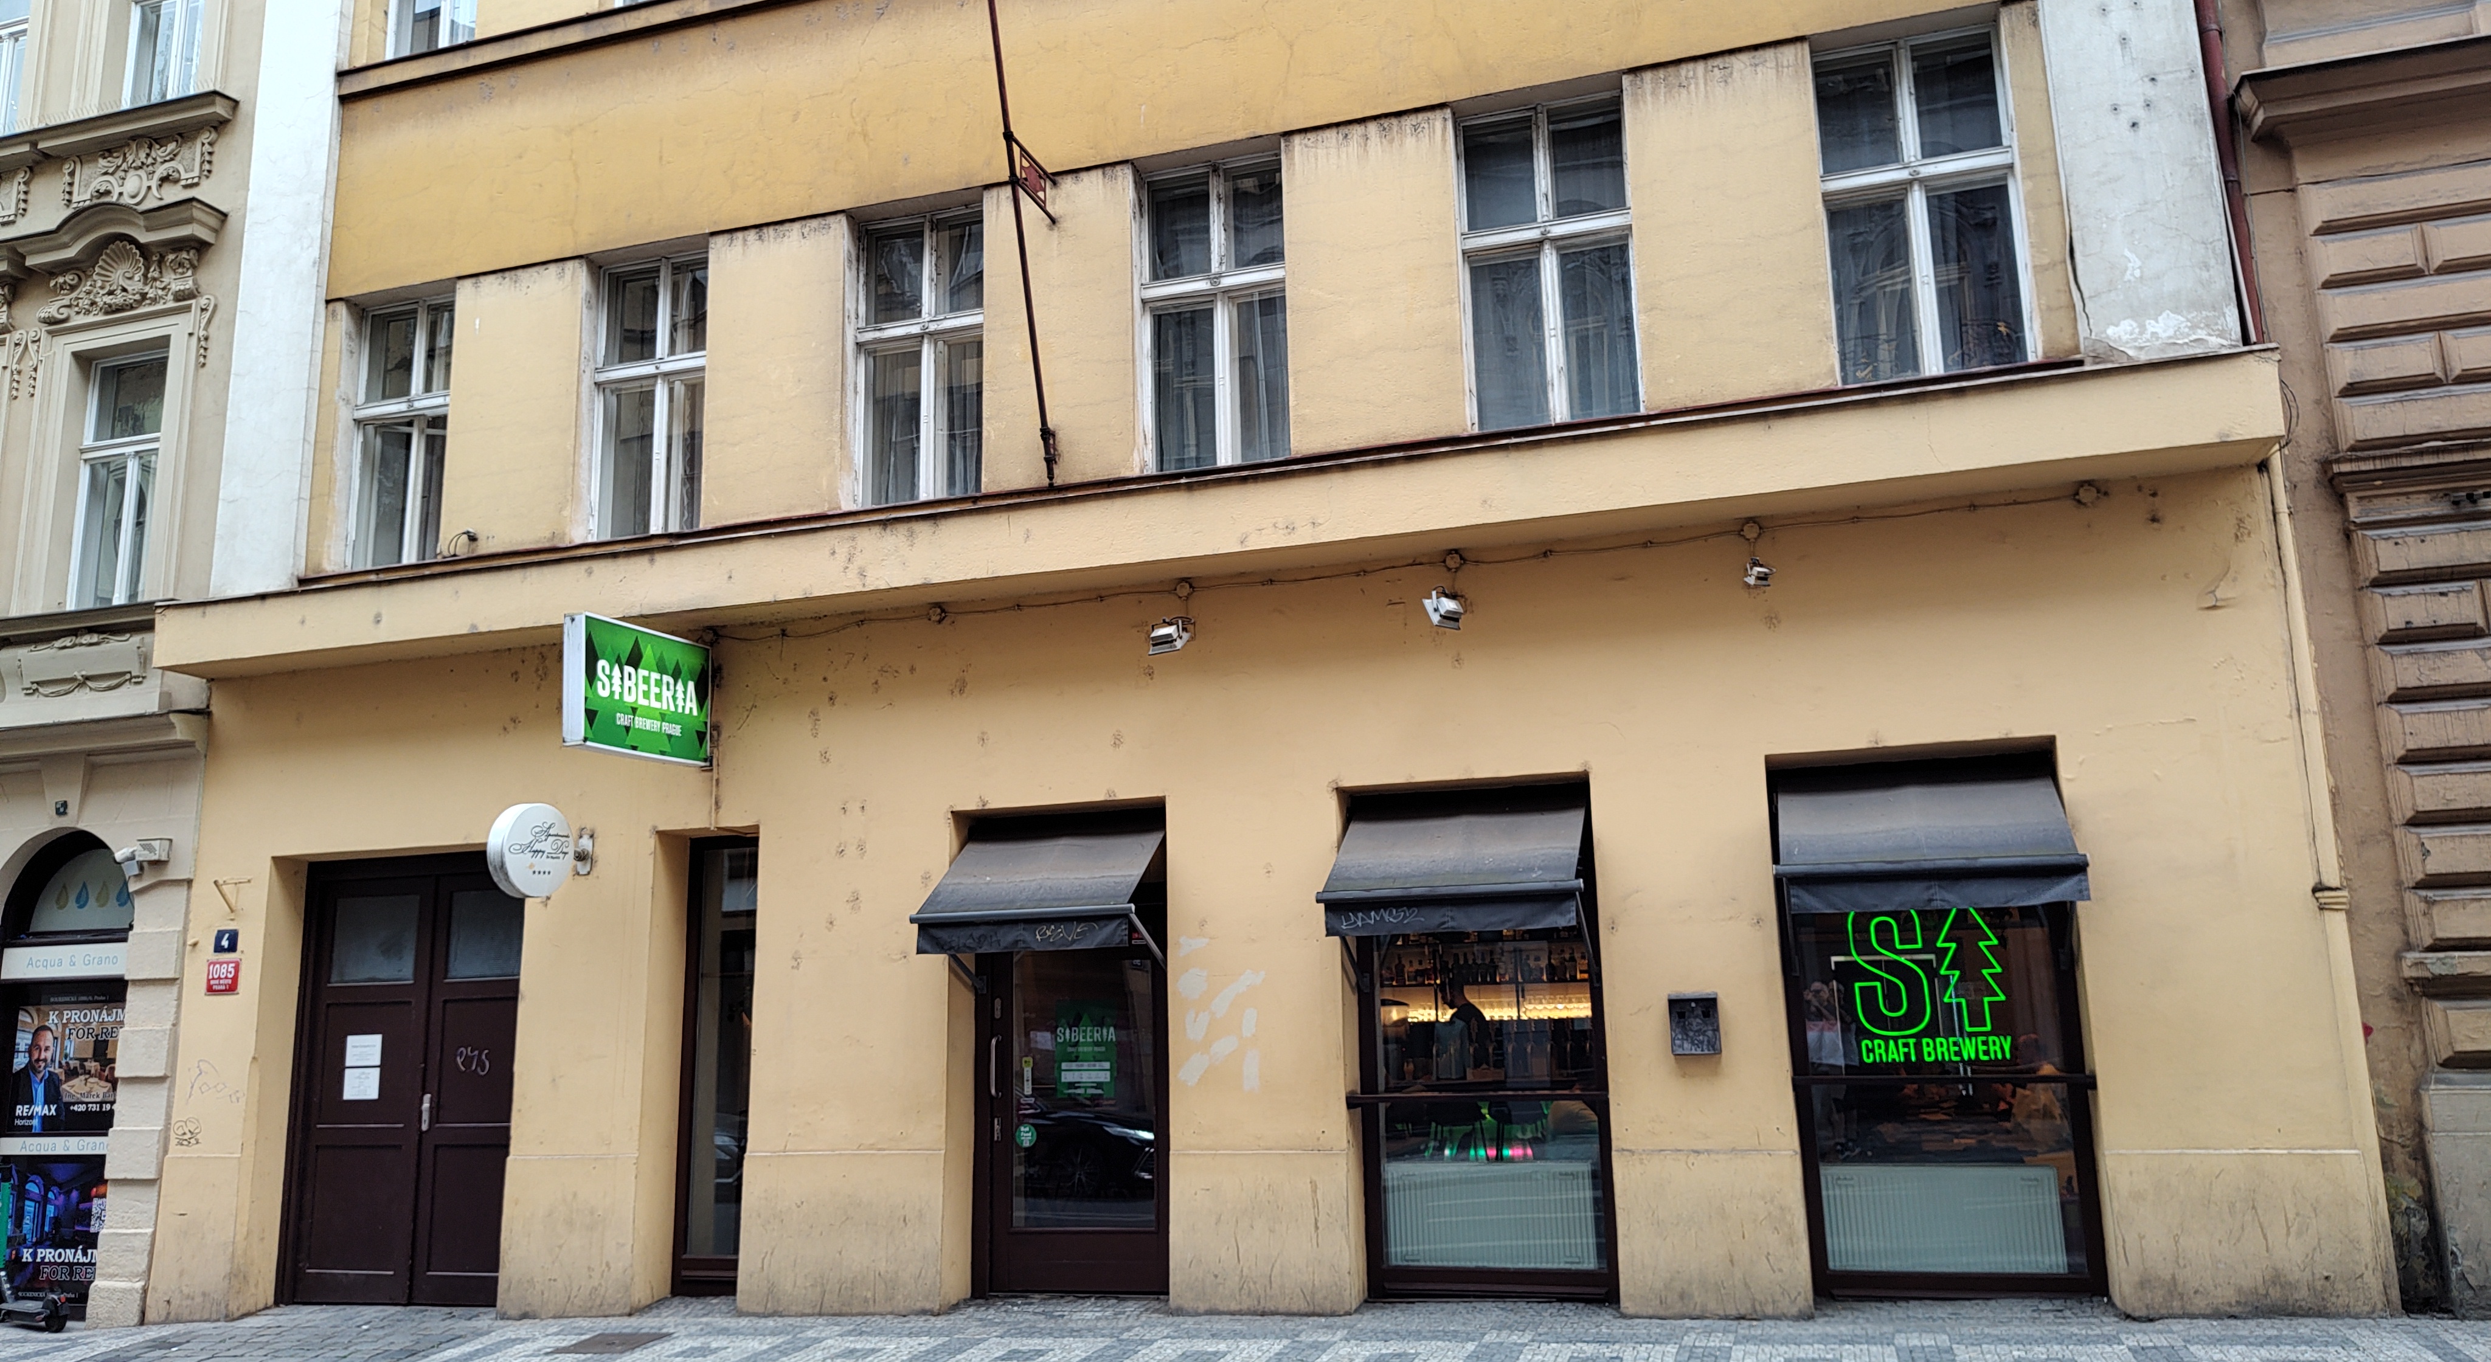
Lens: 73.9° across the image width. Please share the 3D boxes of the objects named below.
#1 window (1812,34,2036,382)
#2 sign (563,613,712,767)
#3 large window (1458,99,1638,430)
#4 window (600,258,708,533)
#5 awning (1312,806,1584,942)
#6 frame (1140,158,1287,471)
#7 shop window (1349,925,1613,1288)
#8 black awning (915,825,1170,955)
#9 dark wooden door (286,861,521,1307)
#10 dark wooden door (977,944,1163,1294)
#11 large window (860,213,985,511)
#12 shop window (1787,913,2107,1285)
[{"bbox_3d":[3.670,-2.559,9.018,0.960,1.990,0.140,-5,-11,16],"label":"window"},{"bbox_3d":[-3.542,0.075,9.708,0.140,0.735,1.130,-5,-11,16],"label":"sign"},{"bbox_3d":[1.767,-2.401,9.575,0.960,1.990,0.140,-5,-11,16],"label":"large window"},{"bbox_3d":[-3.960,-1.925,11.248,0.960,1.990,0.140,-5,-11,16],"label":"window"},{"bbox_3d":[1.122,0.994,8.707,1.360,0.670,0.820,-5,-11,16],"label":"awning"},{"bbox_3d":[-0.154,-2.241,10.136,0.960,1.990,0.140,-5,-11,16],"label":"frame"},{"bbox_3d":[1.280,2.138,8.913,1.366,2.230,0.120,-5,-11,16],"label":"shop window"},{"bbox_3d":[-1.110,1.170,9.319,1.321,0.707,0.814,-5,-11,16],"label":"black awning"},{"bbox_3d":[-5.411,2.574,10.857,2.061,2.899,0.120,-5,-11,16],"label":"dark wooden door"},{"bbox_3d":[-0.948,2.452,9.538,1.313,2.050,0.110,-5,-11,16],"label":"dark wooden door"},{"bbox_3d":[-1.988,-2.011,10.550,0.980,1.990,0.140,-5,-11,16],"label":"large window"},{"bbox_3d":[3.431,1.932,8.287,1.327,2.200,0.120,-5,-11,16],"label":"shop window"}]

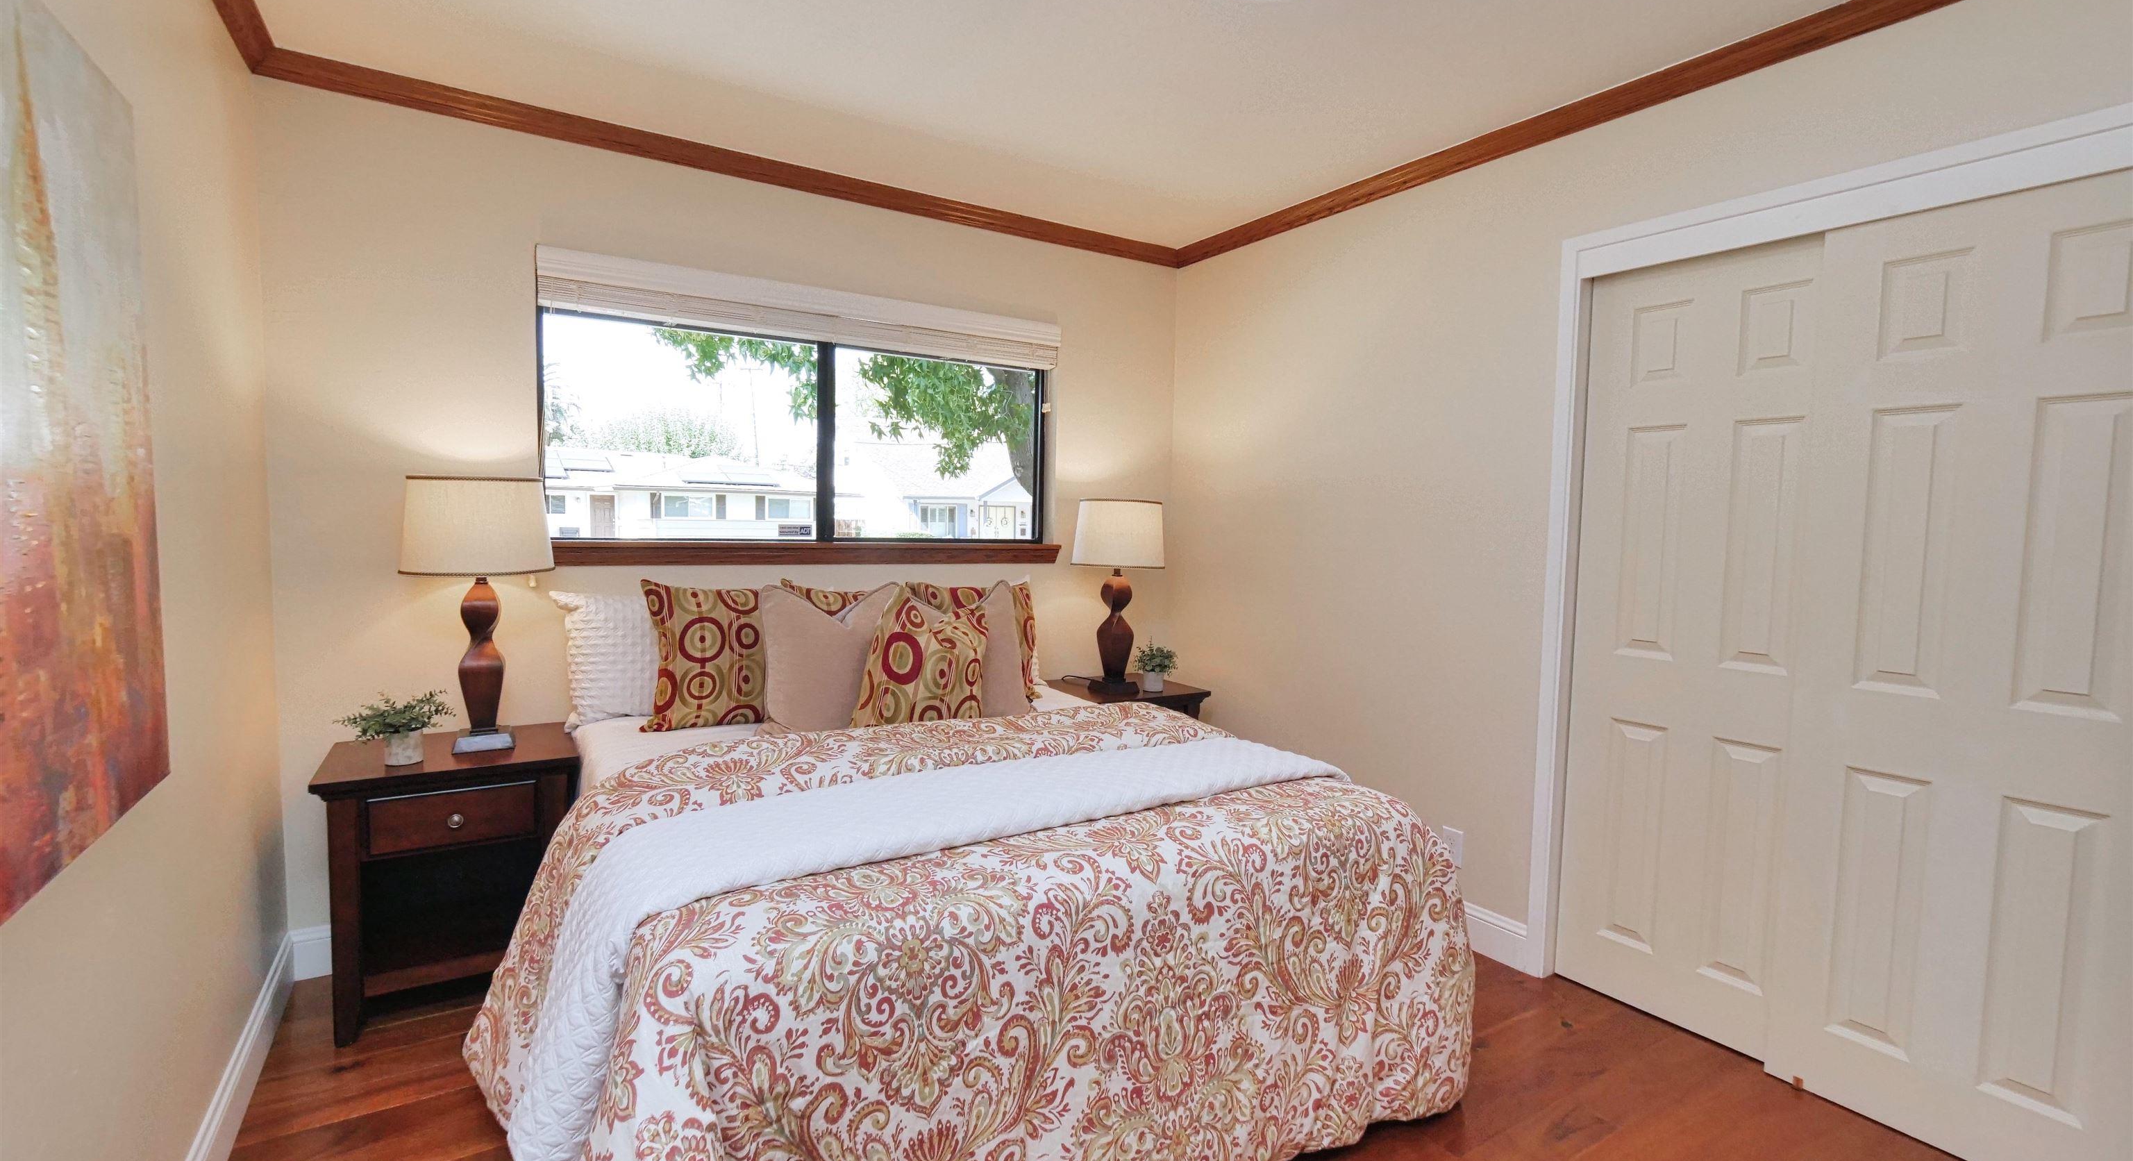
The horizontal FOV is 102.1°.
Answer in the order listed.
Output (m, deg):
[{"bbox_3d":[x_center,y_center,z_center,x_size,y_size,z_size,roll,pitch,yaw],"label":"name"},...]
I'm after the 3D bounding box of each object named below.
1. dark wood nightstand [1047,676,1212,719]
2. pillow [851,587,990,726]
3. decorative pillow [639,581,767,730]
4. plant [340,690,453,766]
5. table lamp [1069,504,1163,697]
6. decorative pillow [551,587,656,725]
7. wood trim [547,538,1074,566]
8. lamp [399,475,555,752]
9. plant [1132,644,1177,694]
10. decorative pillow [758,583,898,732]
[{"bbox_3d":[0.197,0.757,3.492,0.552,0.663,0.456,-1,4,-32],"label":"dark wood nightstand"},{"bbox_3d":[-0.479,0.229,2.792,0.430,0.438,0.136,-1,-13,-32],"label":"pillow"},{"bbox_3d":[-1.075,0.216,2.682,0.450,0.448,0.146,-1,-9,-32],"label":"decorative pillow"},{"bbox_3d":[-1.739,0.387,2.257,0.235,0.169,0.194,-1,4,-32],"label":"plant"},{"bbox_3d":[0.196,0.059,3.356,0.350,0.749,0.350,1,4,0],"label":"table lamp"},{"bbox_3d":[-1.244,0.221,2.736,0.630,0.418,0.175,-1,-6,-32],"label":"decorative pillow"},{"bbox_3d":[-0.817,-0.101,3.108,1.859,0.082,0.068,-1,4,-32],"label":"wood trim"},{"bbox_3d":[-1.627,0.088,2.403,0.350,0.749,0.350,-1,4,-32],"label":"lamp"},{"bbox_3d":[0.337,0.339,3.415,0.163,0.188,0.163,1,4,0],"label":"plant"},{"bbox_3d":[-0.742,0.213,2.760,0.450,0.458,0.146,-1,-10,-32],"label":"decorative pillow"}]

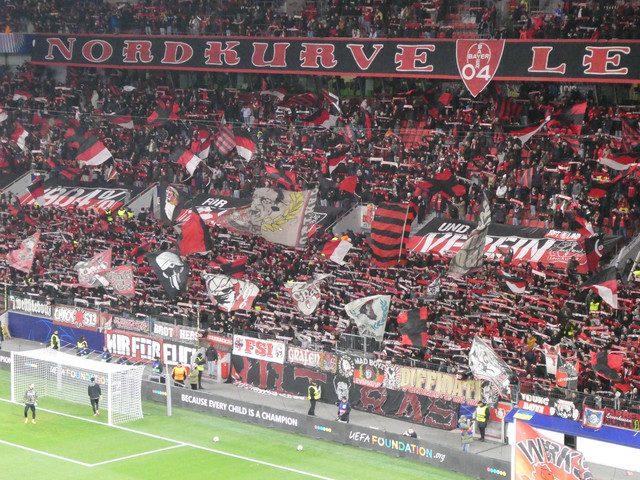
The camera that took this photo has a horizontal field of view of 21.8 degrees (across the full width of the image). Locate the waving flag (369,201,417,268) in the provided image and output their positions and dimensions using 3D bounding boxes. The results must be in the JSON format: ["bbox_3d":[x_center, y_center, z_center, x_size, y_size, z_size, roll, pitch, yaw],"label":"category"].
[{"bbox_3d":[3.878,-0.294,89.000,2.700,3.560,0.600,4,7,29],"label":"waving flag"}]

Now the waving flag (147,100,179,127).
[{"bbox_3d":[-10.980,-8.819,116.000,2.231,1.812,0.500,3,7,20],"label":"waving flag"}]

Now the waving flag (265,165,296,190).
[{"bbox_3d":[-2.405,-3.805,101.303,1.917,1.567,0.500,1,7,11],"label":"waving flag"}]

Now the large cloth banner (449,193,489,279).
[{"bbox_3d":[7.727,-0.233,86.000,2.171,4.238,0.700,3,7,20],"label":"large cloth banner"}]

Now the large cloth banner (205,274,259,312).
[{"bbox_3d":[-4.707,2.845,88.500,2.950,1.980,0.500,2,7,17],"label":"large cloth banner"}]

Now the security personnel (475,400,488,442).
[{"bbox_3d":[7.328,8.235,75.500,0.580,1.840,0.380,6,8,38],"label":"security personnel"}]

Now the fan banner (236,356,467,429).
[{"bbox_3d":[0.921,7.409,82.484,15.100,1.650,0.200,6,9,43],"label":"fan banner"}]

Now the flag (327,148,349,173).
[{"bbox_3d":[1.052,-4.778,100.000,1.322,1.442,0.400,3,7,20],"label":"flag"}]

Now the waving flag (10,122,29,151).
[{"bbox_3d":[-21.942,-7.557,121.500,1.300,2.000,0.450,1,7,10],"label":"waving flag"}]

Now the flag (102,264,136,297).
[{"bbox_3d":[-11.447,2.341,95.000,2.000,1.800,0.500,2,7,11],"label":"flag"}]

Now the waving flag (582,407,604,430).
[{"bbox_3d":[11.907,7.735,72.310,1.020,1.080,0.120,6,9,43],"label":"waving flag"}]

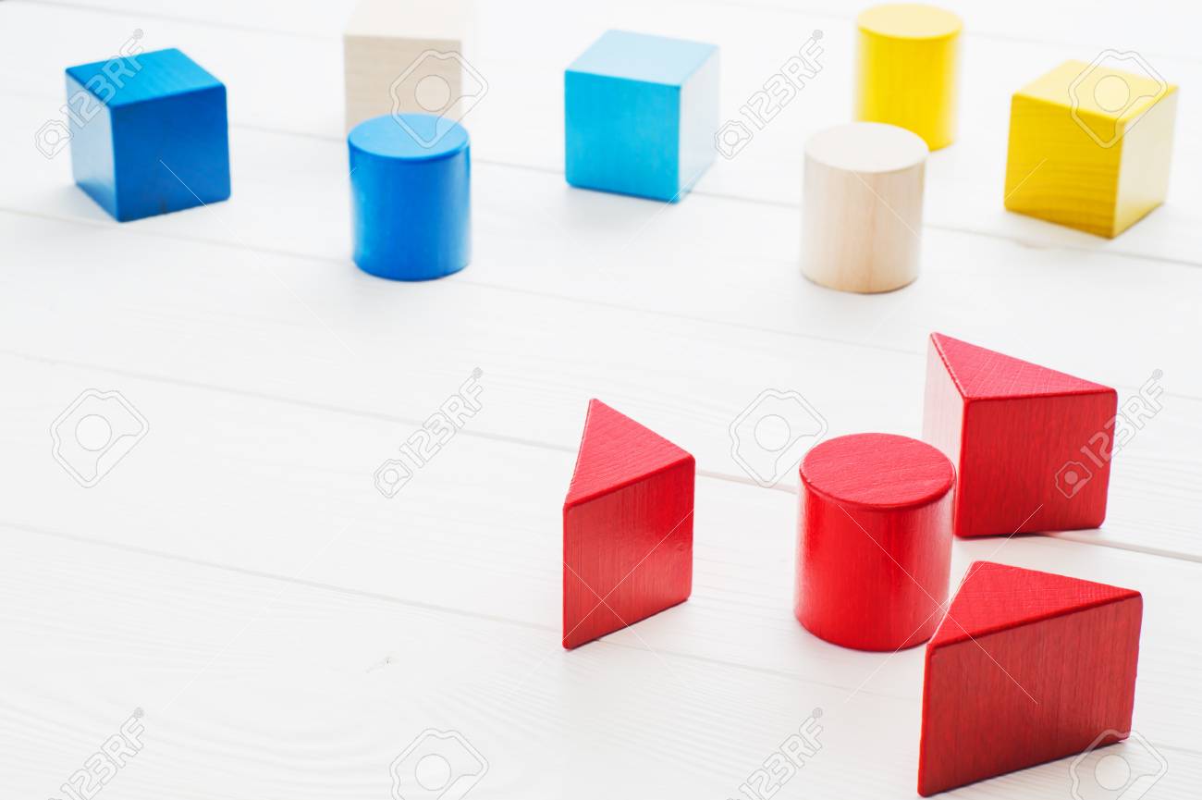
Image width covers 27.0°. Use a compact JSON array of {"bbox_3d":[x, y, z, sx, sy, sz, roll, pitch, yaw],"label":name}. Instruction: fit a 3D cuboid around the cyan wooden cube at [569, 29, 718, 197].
[{"bbox_3d":[0.014,-0.095,0.835,0.040,0.040,0.040,10,29,18],"label":"cyan wooden cube"}]

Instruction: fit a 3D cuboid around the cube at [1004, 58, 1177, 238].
[{"bbox_3d":[0.159,-0.081,0.811,0.040,0.040,0.040,19,33,31],"label":"cube"}]

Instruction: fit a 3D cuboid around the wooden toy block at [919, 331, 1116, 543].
[{"bbox_3d":[0.106,0.008,0.641,0.039,0.039,0.038,-4,28,-7],"label":"wooden toy block"}]

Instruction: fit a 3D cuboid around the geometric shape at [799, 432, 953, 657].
[{"bbox_3d":[0.065,0.033,0.592,0.036,0.040,0.036,3,28,6],"label":"geometric shape"}]

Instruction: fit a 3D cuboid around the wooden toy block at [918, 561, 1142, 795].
[{"bbox_3d":[0.087,0.058,0.546,0.054,0.038,0.026,-11,30,-21],"label":"wooden toy block"}]

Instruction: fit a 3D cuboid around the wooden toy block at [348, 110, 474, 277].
[{"bbox_3d":[-0.059,-0.063,0.774,0.037,0.041,0.037,-2,28,-4],"label":"wooden toy block"}]

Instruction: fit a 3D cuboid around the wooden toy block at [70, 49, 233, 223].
[{"bbox_3d":[-0.148,-0.087,0.820,0.040,0.040,0.040,-16,31,-27],"label":"wooden toy block"}]

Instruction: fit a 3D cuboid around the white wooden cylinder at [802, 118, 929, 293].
[{"bbox_3d":[0.080,-0.059,0.766,0.037,0.041,0.037,3,28,6],"label":"white wooden cylinder"}]

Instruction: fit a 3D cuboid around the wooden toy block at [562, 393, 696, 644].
[{"bbox_3d":[-0.005,0.029,0.600,0.039,0.039,0.038,-20,33,-33],"label":"wooden toy block"}]

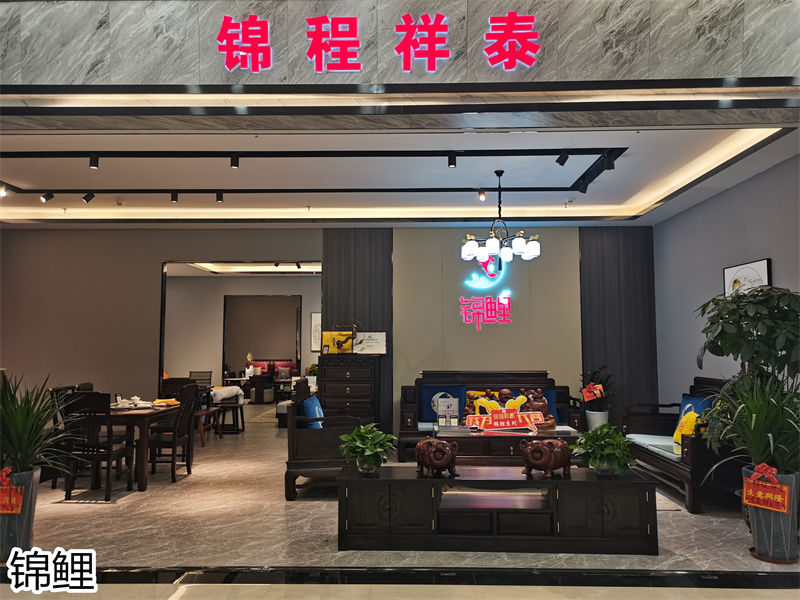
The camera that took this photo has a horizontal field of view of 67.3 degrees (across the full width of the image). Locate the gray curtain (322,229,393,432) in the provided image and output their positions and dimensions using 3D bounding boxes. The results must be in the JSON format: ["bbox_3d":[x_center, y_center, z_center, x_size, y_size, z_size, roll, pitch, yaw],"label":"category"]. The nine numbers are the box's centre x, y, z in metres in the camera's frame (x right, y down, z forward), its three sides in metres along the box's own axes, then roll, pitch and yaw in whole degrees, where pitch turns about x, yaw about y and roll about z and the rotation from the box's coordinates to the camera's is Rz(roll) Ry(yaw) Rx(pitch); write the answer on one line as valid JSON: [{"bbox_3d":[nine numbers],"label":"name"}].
[{"bbox_3d":[-0.574,0.531,8.085,0.956,3.036,0.080,0,-4,1],"label":"gray curtain"}]

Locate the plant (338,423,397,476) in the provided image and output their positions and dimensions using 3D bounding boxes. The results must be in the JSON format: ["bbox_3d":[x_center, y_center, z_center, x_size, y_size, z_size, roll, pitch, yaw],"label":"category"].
[{"bbox_3d":[-0.249,1.130,4.580,0.440,0.370,0.420,0,-4,1],"label":"plant"}]

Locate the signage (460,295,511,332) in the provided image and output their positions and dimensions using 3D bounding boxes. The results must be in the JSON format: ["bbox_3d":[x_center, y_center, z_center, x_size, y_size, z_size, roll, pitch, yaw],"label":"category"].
[{"bbox_3d":[1.154,0.180,8.089,0.673,0.500,0.050,0,-4,1],"label":"signage"}]

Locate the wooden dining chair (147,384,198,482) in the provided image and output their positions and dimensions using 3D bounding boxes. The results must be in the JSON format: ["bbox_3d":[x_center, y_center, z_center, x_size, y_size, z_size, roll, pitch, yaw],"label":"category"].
[{"bbox_3d":[-2.576,1.460,6.641,0.510,1.000,0.450,0,-4,4],"label":"wooden dining chair"}]

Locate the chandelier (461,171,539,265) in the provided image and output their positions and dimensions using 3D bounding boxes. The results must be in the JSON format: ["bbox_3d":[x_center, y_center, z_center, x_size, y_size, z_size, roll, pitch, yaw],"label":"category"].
[{"bbox_3d":[1.037,-0.830,6.259,0.830,1.050,0.820,0,-4,1],"label":"chandelier"}]

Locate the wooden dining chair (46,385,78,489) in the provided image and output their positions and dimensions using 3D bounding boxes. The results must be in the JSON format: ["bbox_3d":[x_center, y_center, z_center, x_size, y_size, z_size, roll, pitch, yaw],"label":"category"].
[{"bbox_3d":[-3.320,1.424,6.364,0.480,1.010,0.480,0,-4,-1],"label":"wooden dining chair"}]

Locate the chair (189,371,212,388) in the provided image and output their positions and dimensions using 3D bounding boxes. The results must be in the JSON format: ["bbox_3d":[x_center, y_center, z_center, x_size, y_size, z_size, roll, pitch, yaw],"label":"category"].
[{"bbox_3d":[-3.531,1.734,10.403,0.450,0.968,0.480,0,-4,-6],"label":"chair"}]

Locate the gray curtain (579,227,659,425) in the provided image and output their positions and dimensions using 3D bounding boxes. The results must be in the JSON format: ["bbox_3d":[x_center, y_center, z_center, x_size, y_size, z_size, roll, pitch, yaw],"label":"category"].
[{"bbox_3d":[2.928,0.520,8.012,1.006,3.049,0.080,0,-4,1],"label":"gray curtain"}]

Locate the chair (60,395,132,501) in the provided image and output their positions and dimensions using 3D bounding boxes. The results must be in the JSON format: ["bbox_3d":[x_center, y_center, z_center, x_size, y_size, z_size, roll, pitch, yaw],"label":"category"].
[{"bbox_3d":[-2.934,1.408,5.911,0.460,1.005,0.510,0,-4,4],"label":"chair"}]

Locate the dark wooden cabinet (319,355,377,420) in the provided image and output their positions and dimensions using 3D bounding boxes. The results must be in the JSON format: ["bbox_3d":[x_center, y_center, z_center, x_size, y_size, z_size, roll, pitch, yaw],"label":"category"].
[{"bbox_3d":[-0.677,1.407,7.991,0.740,1.300,0.460,0,-4,1],"label":"dark wooden cabinet"}]

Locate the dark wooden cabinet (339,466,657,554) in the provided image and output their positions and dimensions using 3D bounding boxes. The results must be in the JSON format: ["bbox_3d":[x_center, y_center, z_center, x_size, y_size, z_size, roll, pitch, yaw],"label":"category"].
[{"bbox_3d":[0.698,1.567,4.531,2.270,0.505,0.480,0,-4,1],"label":"dark wooden cabinet"}]

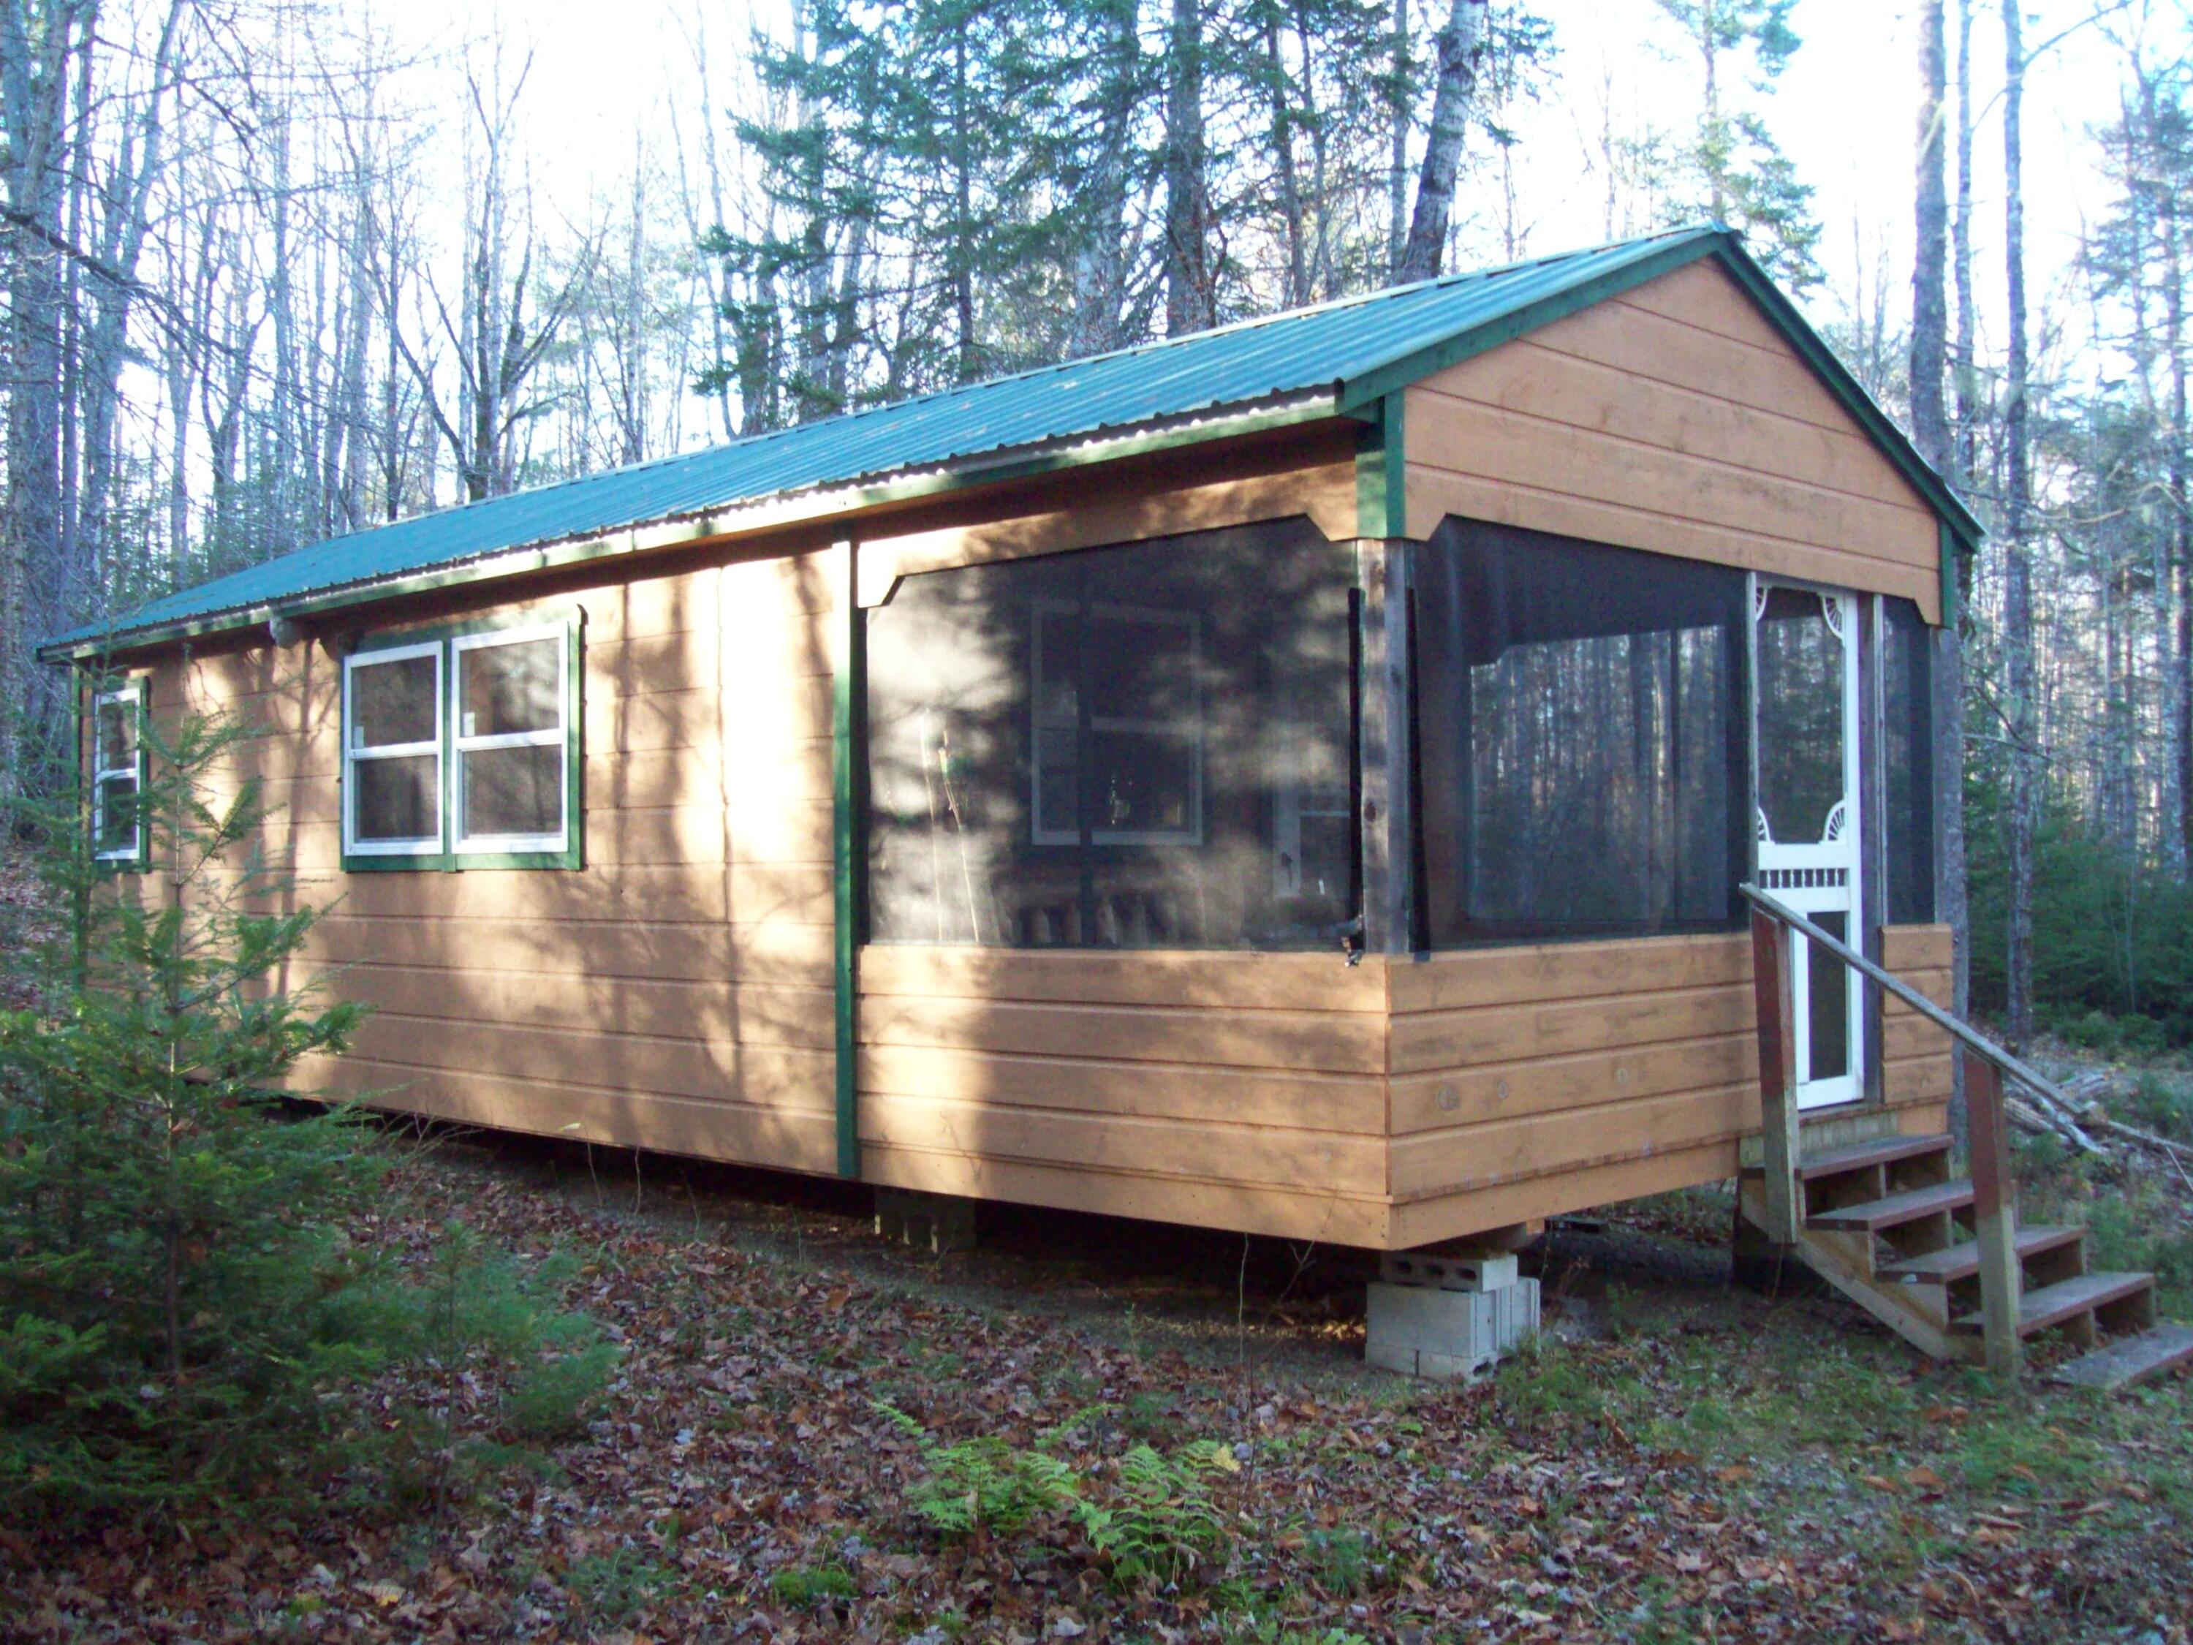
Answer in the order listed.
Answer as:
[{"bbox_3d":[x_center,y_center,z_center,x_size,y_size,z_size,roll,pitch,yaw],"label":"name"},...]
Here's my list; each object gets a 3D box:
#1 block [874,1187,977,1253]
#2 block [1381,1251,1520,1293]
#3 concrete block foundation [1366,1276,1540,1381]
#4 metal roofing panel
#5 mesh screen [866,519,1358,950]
[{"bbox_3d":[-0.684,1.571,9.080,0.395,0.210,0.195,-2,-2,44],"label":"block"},{"bbox_3d":[1.122,1.409,7.248,0.395,0.092,0.190,-2,-2,44],"label":"block"},{"bbox_3d":[1.137,1.581,7.228,0.397,0.279,0.385,-2,-2,44],"label":"concrete block foundation"},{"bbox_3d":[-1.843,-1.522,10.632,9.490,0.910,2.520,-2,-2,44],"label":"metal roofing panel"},{"bbox_3d":[-0.028,-0.236,7.484,2.250,1.315,0.040,-2,-2,44],"label":"mesh screen"}]

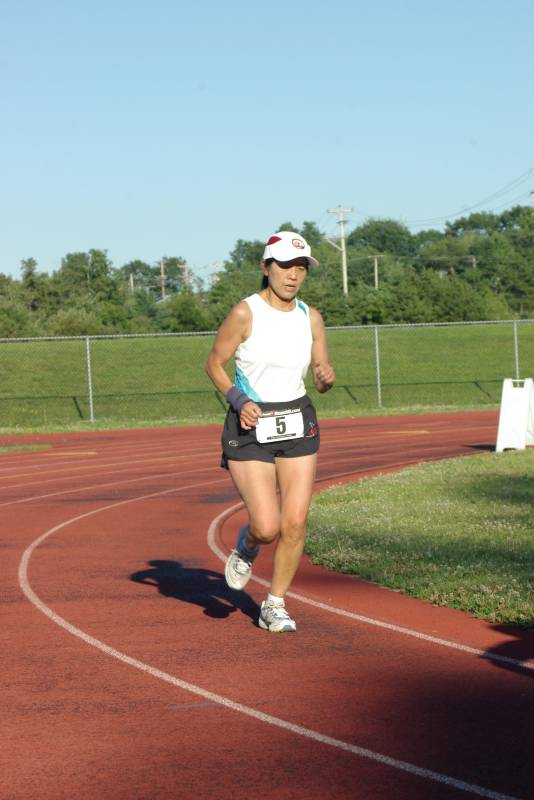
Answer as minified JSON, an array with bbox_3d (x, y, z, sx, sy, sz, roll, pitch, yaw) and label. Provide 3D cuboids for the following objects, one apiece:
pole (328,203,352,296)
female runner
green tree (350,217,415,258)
[{"bbox_3d":[6.085,-10.438,215.000,2.200,10.500,0.600,-3,1,-17],"label":"pole"},{"bbox_3d":[0.010,0.112,10.400,0.480,1.530,0.620,-3,1,-17],"label":"female runner"},{"bbox_3d":[11.360,-12.330,260.000,7.800,11.000,7.800,-3,0,0],"label":"green tree"}]

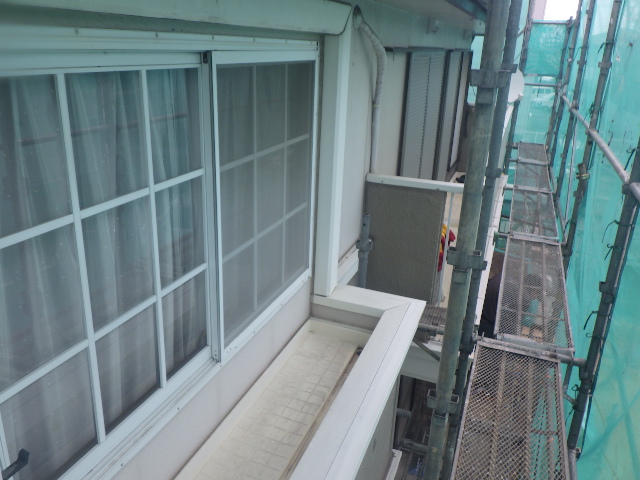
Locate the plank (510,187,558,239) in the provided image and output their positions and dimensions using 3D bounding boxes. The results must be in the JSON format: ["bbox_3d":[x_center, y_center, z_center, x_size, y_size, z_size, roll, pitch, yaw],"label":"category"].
[{"bbox_3d":[2.116,-0.271,5.149,0.402,0.045,1.780,10,22,19],"label":"plank"}]

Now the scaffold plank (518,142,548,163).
[{"bbox_3d":[3.440,-1.398,8.386,0.430,0.050,1.740,10,22,19],"label":"scaffold plank"}]

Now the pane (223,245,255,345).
[{"bbox_3d":[-0.308,0.189,1.987,0.012,0.310,0.250,10,22,19],"label":"pane"}]

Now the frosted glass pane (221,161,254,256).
[{"bbox_3d":[-0.294,-0.116,1.872,0.012,0.315,0.250,10,22,19],"label":"frosted glass pane"}]

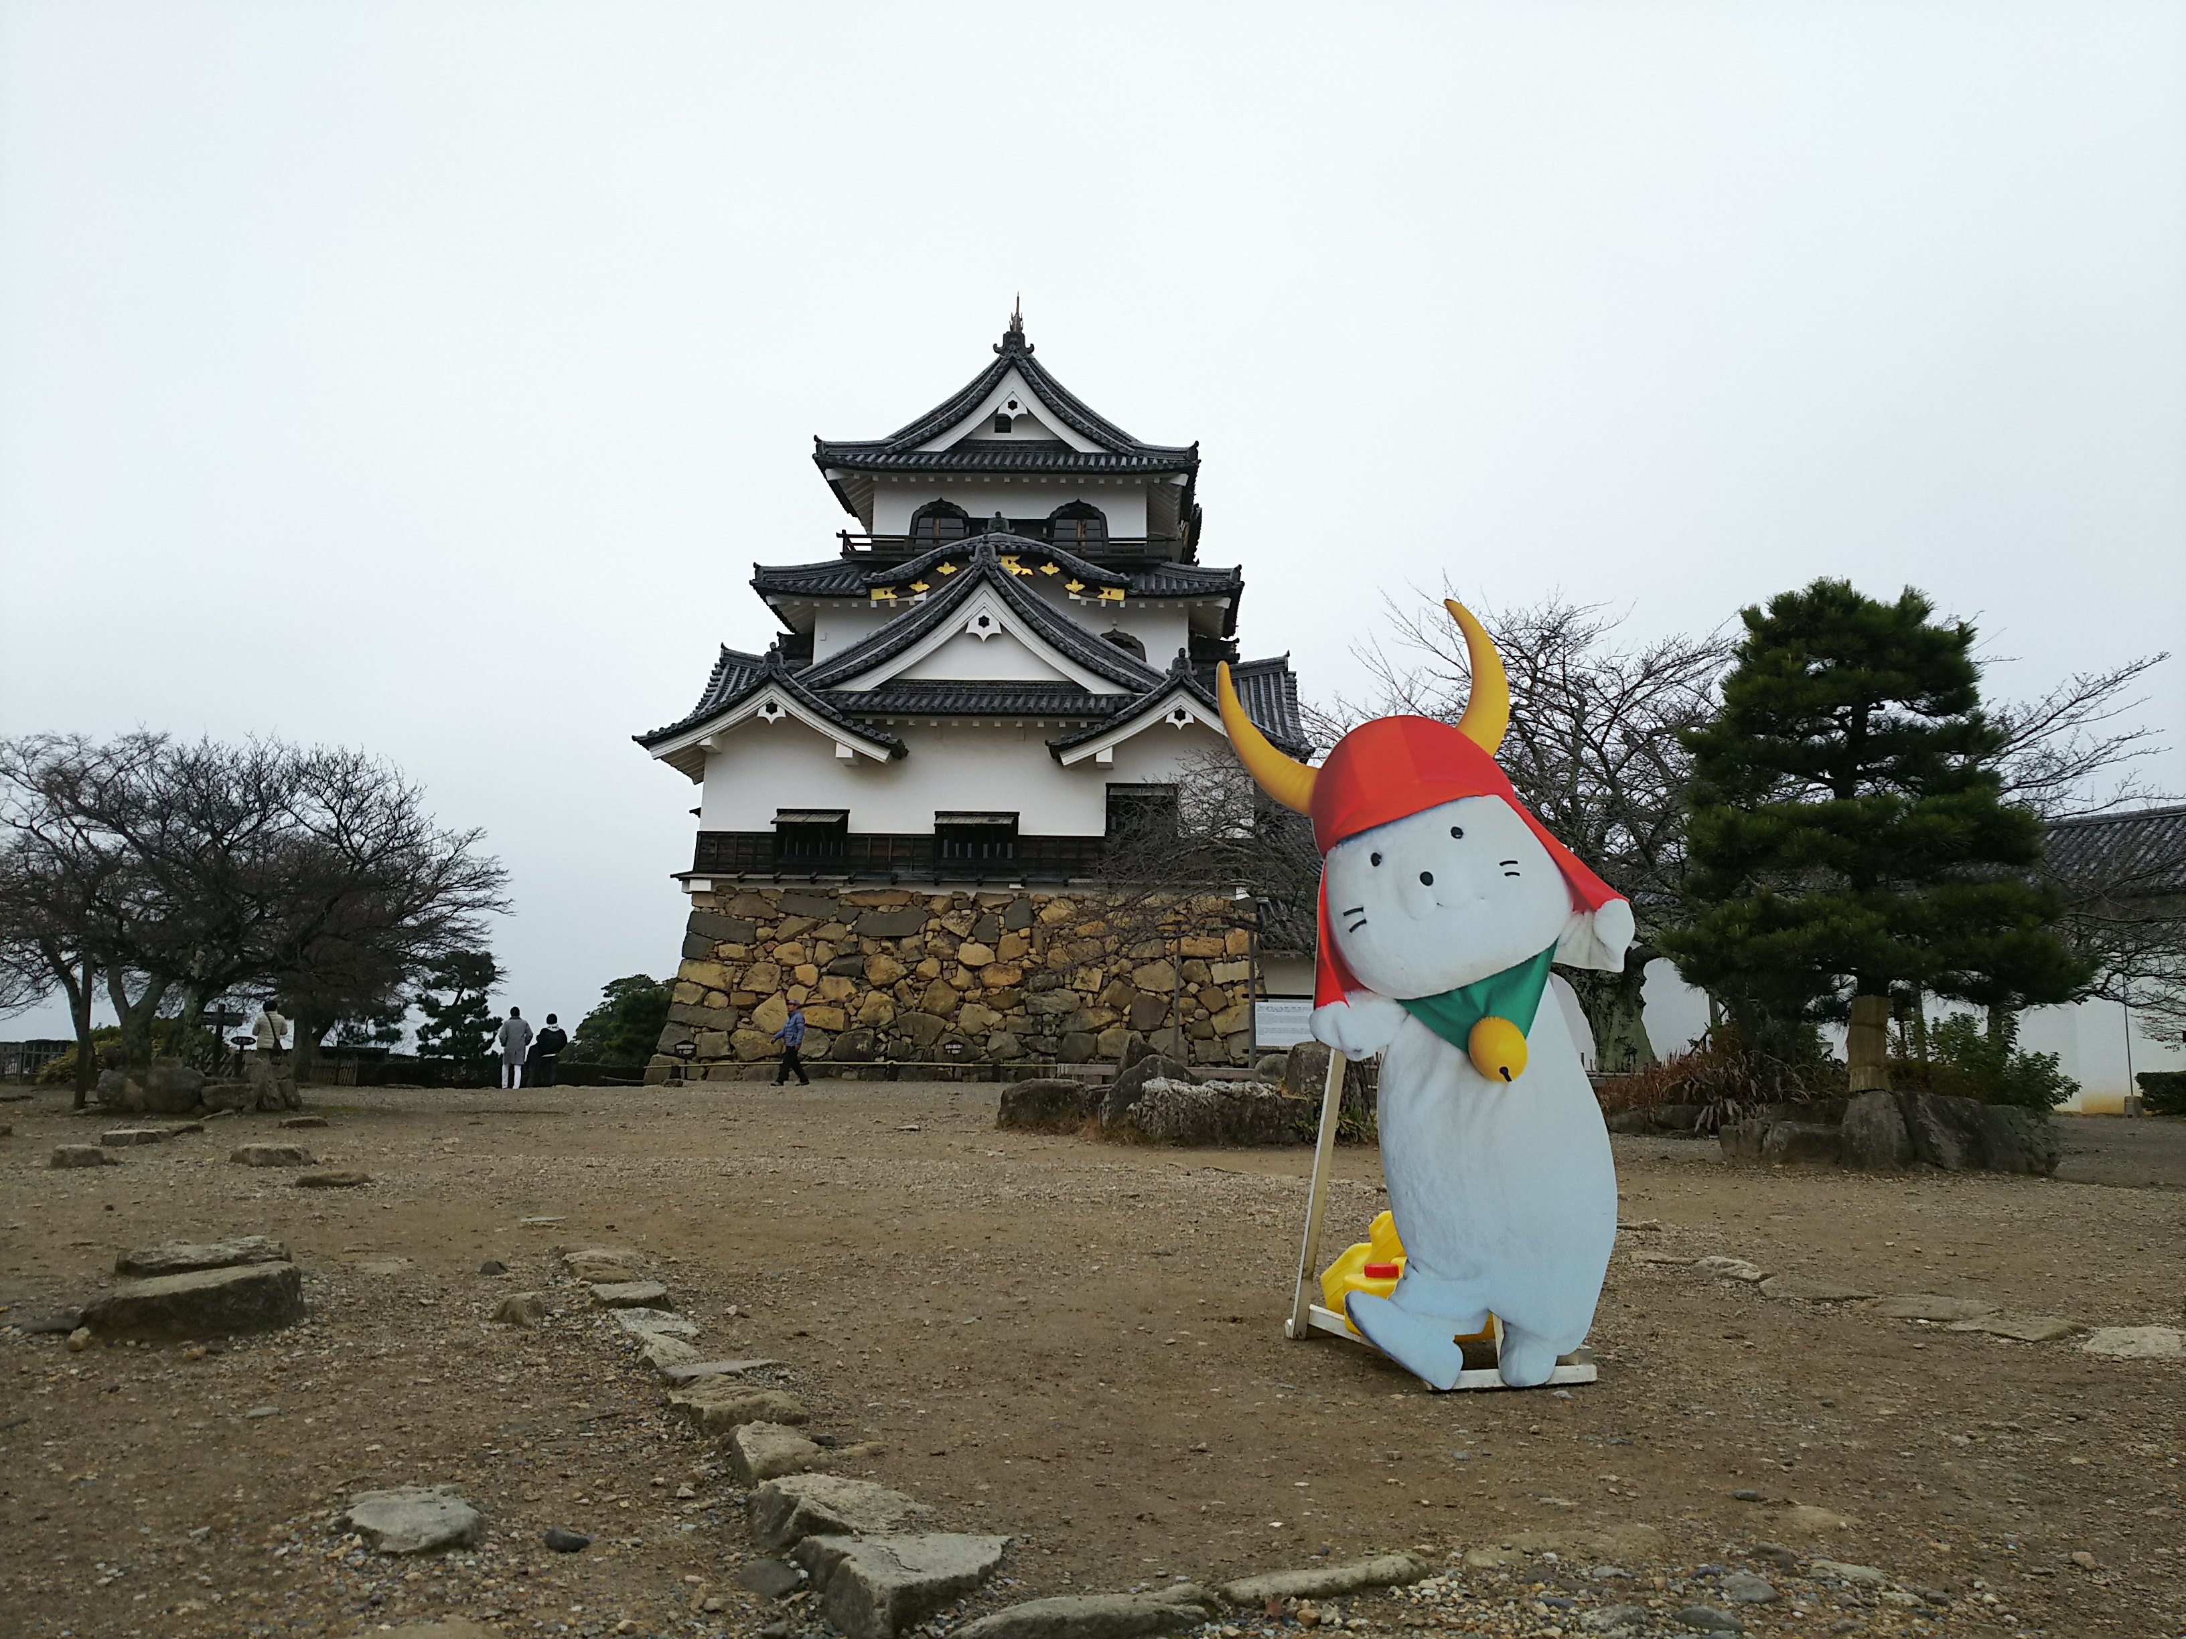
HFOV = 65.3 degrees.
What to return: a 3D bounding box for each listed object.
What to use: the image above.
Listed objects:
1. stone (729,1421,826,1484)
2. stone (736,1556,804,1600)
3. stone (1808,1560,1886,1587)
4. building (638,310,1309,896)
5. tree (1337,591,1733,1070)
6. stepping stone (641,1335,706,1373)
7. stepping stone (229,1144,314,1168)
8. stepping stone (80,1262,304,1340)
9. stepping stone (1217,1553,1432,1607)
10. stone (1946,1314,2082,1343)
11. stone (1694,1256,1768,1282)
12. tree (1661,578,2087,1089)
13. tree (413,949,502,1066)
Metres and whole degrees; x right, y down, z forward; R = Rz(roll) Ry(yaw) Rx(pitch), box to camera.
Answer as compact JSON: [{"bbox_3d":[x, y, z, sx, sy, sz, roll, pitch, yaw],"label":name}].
[{"bbox_3d":[-0.529,1.040,2.802,0.140,0.060,0.220,3,-8,-19],"label":"stone"},{"bbox_3d":[-0.425,0.992,2.245,0.085,0.040,0.100,6,-9,-32],"label":"stone"},{"bbox_3d":[0.991,0.998,2.254,0.090,0.030,0.065,-5,-10,34],"label":"stone"},{"bbox_3d":[-2.270,-5.159,47.431,15.000,15.800,18.500,1,-8,3],"label":"building"},{"bbox_3d":[6.594,0.515,25.315,5.900,7.700,5.600,1,-7,0],"label":"tree"},{"bbox_3d":[-0.903,1.166,3.664,0.135,0.065,0.220,3,-8,-14],"label":"stepping stone"},{"bbox_3d":[-4.898,2.004,10.144,0.480,0.120,0.360,4,-9,-25],"label":"stepping stone"},{"bbox_3d":[-2.225,1.187,4.203,0.470,0.130,0.270,5,-9,-32],"label":"stepping stone"},{"bbox_3d":[0.326,1.050,2.355,0.300,0.050,0.090,3,-8,-17],"label":"stepping stone"},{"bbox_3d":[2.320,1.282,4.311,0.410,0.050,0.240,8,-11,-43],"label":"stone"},{"bbox_3d":[3.788,2.668,10.147,0.410,0.110,0.300,1,-7,0],"label":"stone"},{"bbox_3d":[8.534,0.383,18.690,4.600,5.900,4.500,1,-7,0],"label":"tree"},{"bbox_3d":[-14.606,4.578,39.227,2.050,3.140,2.000,3,-9,-20],"label":"tree"}]

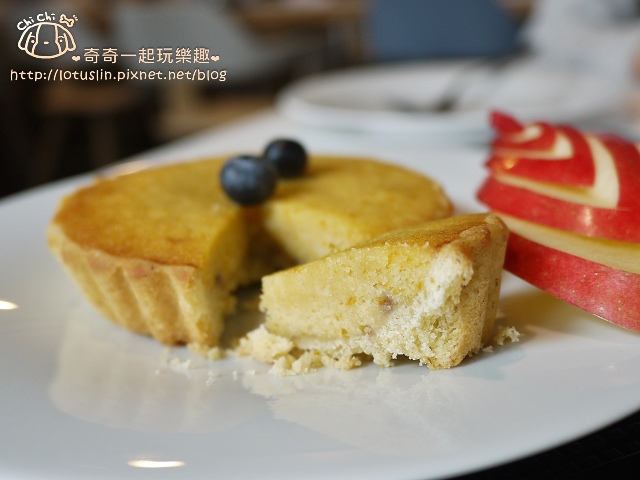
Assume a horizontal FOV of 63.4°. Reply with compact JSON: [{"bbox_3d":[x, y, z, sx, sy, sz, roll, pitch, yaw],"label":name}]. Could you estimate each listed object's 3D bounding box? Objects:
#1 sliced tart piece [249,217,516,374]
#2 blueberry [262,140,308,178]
[{"bbox_3d":[0.013,0.010,0.112,0.055,0.024,0.024,-2,21,-5],"label":"sliced tart piece"},{"bbox_3d":[-0.010,-0.025,0.158,0.014,0.012,0.014,0,21,0],"label":"blueberry"}]

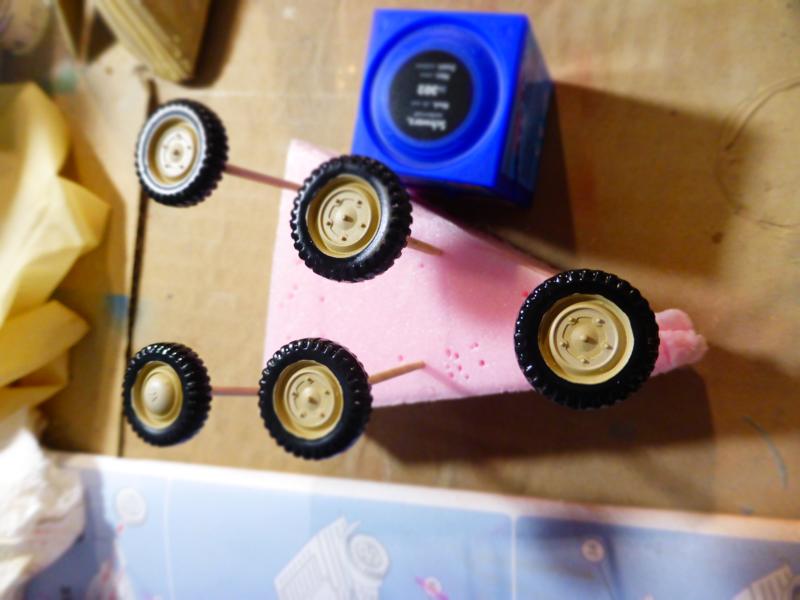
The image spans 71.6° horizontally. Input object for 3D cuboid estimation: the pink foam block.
[{"bbox_3d":[0.016,-0.007,0.155,0.120,0.024,0.081,-1,94,22],"label":"pink foam block"}]

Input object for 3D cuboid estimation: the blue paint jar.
[{"bbox_3d":[0.015,-0.045,0.139,0.034,0.046,0.034,13,99,20],"label":"blue paint jar"}]

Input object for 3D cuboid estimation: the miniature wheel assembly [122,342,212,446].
[{"bbox_3d":[-0.047,0.019,0.113,0.021,0.007,0.021,0,82,24],"label":"miniature wheel assembly"}]

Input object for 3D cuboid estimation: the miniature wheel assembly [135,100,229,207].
[{"bbox_3d":[-0.043,-0.029,0.110,0.021,0.007,0.021,0,91,23],"label":"miniature wheel assembly"}]

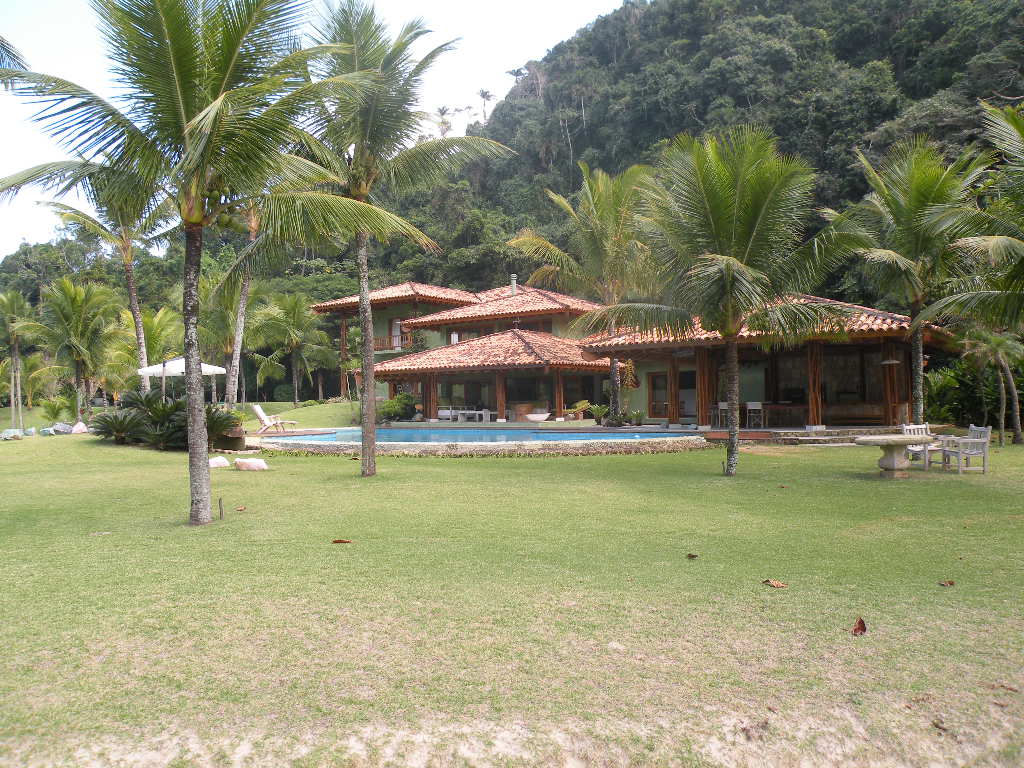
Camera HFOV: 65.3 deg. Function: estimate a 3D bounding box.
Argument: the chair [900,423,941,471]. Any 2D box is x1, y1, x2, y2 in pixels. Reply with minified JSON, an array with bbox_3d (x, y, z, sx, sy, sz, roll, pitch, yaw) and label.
[{"bbox_3d":[8.228,1.248,15.950,0.600,0.890,0.600,0,-1,-42],"label":"chair"}]

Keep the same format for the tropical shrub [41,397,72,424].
[{"bbox_3d":[-21.055,1.251,37.000,1.550,1.350,1.500,-1,0,0],"label":"tropical shrub"}]

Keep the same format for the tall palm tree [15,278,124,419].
[{"bbox_3d":[-22.940,-1.793,41.500,5.200,7.300,5.200,0,-1,-29],"label":"tall palm tree"}]

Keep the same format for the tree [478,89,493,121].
[{"bbox_3d":[-7.631,-80.199,230.000,4.600,10.000,4.600,-1,-1,0],"label":"tree"}]

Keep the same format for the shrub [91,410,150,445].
[{"bbox_3d":[-13.907,1.506,28.300,1.950,1.300,1.950,0,-1,-26],"label":"shrub"}]

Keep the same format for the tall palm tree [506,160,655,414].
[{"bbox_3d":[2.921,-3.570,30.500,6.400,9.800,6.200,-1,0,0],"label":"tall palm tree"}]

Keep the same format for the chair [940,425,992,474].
[{"bbox_3d":[8.773,1.263,15.400,0.620,0.900,0.620,-1,-1,-8],"label":"chair"}]

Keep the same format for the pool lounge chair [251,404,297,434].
[{"bbox_3d":[-8.012,1.183,27.000,1.500,0.950,0.650,-1,0,16],"label":"pool lounge chair"}]

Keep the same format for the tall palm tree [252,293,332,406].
[{"bbox_3d":[-13.466,-2.117,49.000,5.000,7.000,5.000,-1,-1,-15],"label":"tall palm tree"}]

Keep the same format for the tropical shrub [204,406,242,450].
[{"bbox_3d":[-8.940,1.322,24.000,1.500,1.350,1.500,-1,0,0],"label":"tropical shrub"}]

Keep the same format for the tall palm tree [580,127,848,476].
[{"bbox_3d":[3.859,-1.549,15.000,5.200,6.600,4.900,-1,0,0],"label":"tall palm tree"}]

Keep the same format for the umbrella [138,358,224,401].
[{"bbox_3d":[-12.828,0.388,31.000,3.400,2.900,3.400,0,-1,-22],"label":"umbrella"}]

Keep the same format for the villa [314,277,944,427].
[{"bbox_3d":[3.256,-2.220,39.400,33.000,8.100,15.000,-1,-1,40],"label":"villa"}]

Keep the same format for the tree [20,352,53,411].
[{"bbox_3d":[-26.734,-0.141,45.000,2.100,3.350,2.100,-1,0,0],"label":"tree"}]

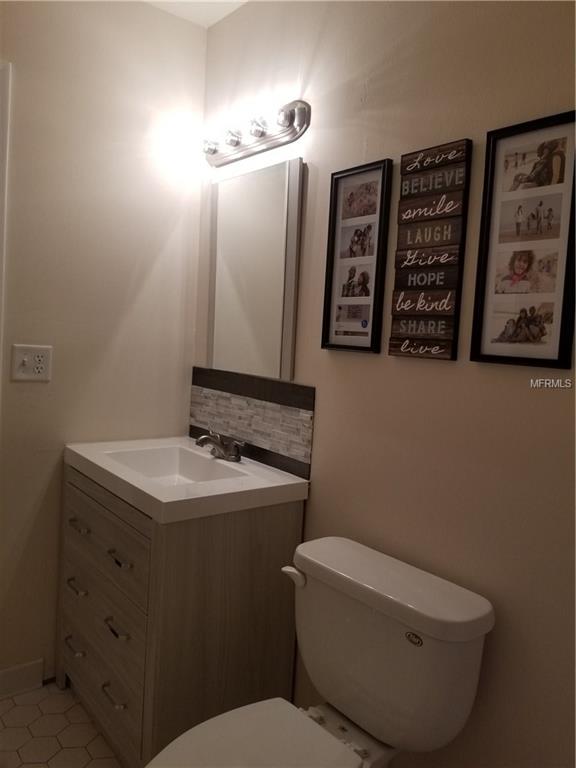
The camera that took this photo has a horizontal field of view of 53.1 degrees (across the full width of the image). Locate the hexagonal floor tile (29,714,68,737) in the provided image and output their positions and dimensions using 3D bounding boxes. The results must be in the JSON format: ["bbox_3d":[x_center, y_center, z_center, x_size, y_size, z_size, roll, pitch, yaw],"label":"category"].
[{"bbox_3d":[-0.766,1.103,1.854,0.109,0.009,0.123,-1,6,-39],"label":"hexagonal floor tile"}]

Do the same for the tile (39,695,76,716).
[{"bbox_3d":[-0.780,1.093,1.960,0.109,0.009,0.123,-1,6,-39],"label":"tile"}]

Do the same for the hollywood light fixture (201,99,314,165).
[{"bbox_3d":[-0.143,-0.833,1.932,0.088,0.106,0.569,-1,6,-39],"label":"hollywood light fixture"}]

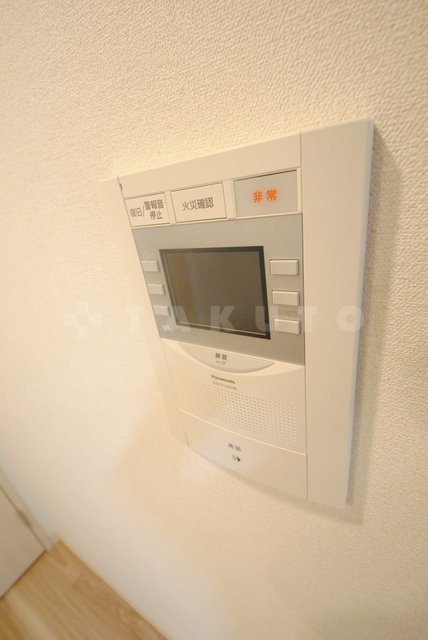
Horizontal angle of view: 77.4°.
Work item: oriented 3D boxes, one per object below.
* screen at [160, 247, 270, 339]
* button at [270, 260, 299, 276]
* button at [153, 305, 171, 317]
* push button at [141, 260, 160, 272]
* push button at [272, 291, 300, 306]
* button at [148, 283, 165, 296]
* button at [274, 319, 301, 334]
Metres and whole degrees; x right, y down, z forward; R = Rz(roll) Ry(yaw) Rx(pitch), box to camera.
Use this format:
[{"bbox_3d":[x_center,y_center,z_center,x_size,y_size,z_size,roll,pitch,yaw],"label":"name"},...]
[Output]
[{"bbox_3d":[0.000,-0.019,0.189,0.081,0.063,0.005,8,30,32],"label":"screen"},{"bbox_3d":[0.038,-0.028,0.142,0.015,0.008,0.002,7,29,31],"label":"button"},{"bbox_3d":[-0.044,-0.008,0.225,0.016,0.009,0.004,8,30,32],"label":"button"},{"bbox_3d":[-0.046,-0.038,0.193,0.016,0.008,0.002,7,29,31],"label":"push button"},{"bbox_3d":[0.043,-0.013,0.161,0.016,0.009,0.004,8,30,32],"label":"push button"},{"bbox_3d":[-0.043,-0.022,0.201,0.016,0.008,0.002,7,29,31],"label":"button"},{"bbox_3d":[0.046,0.004,0.168,0.016,0.009,0.004,8,30,32],"label":"button"}]

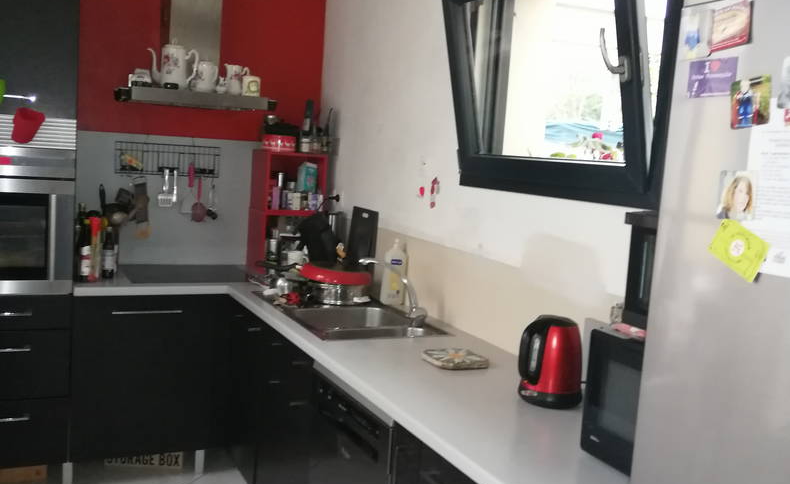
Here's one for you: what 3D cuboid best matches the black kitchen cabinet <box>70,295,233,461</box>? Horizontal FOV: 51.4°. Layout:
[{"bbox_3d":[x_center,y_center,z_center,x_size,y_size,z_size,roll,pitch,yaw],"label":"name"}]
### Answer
[{"bbox_3d":[-1.187,0.532,3.817,0.620,0.700,0.600,1,7,-26],"label":"black kitchen cabinet"}]

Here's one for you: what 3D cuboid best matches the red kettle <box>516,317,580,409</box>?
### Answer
[{"bbox_3d":[0.437,0.319,2.255,0.200,0.238,0.170,1,7,-30],"label":"red kettle"}]

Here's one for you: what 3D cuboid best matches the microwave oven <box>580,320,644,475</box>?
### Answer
[{"bbox_3d":[0.677,0.359,1.748,0.350,0.300,0.470,1,7,-26],"label":"microwave oven"}]

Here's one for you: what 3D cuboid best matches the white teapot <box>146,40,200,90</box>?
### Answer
[{"bbox_3d":[-0.977,-0.779,3.612,0.222,0.206,0.125,1,7,-28],"label":"white teapot"}]

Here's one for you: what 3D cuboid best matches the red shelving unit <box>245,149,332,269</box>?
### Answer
[{"bbox_3d":[-0.548,-0.146,4.135,0.305,0.597,0.300,1,7,-26],"label":"red shelving unit"}]

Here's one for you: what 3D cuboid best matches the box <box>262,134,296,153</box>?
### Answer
[{"bbox_3d":[-0.571,-0.485,4.051,0.168,0.072,0.120,3,7,-14],"label":"box"}]

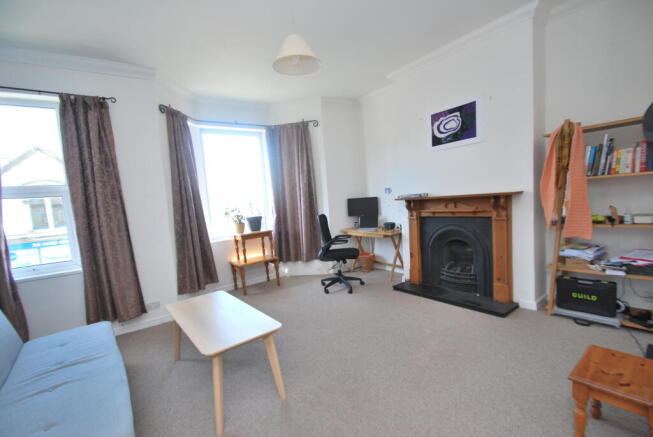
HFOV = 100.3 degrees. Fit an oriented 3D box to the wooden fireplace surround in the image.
[{"bbox_3d":[1.568,0.316,3.412,0.257,1.200,1.455,-8,6,-37],"label":"wooden fireplace surround"}]

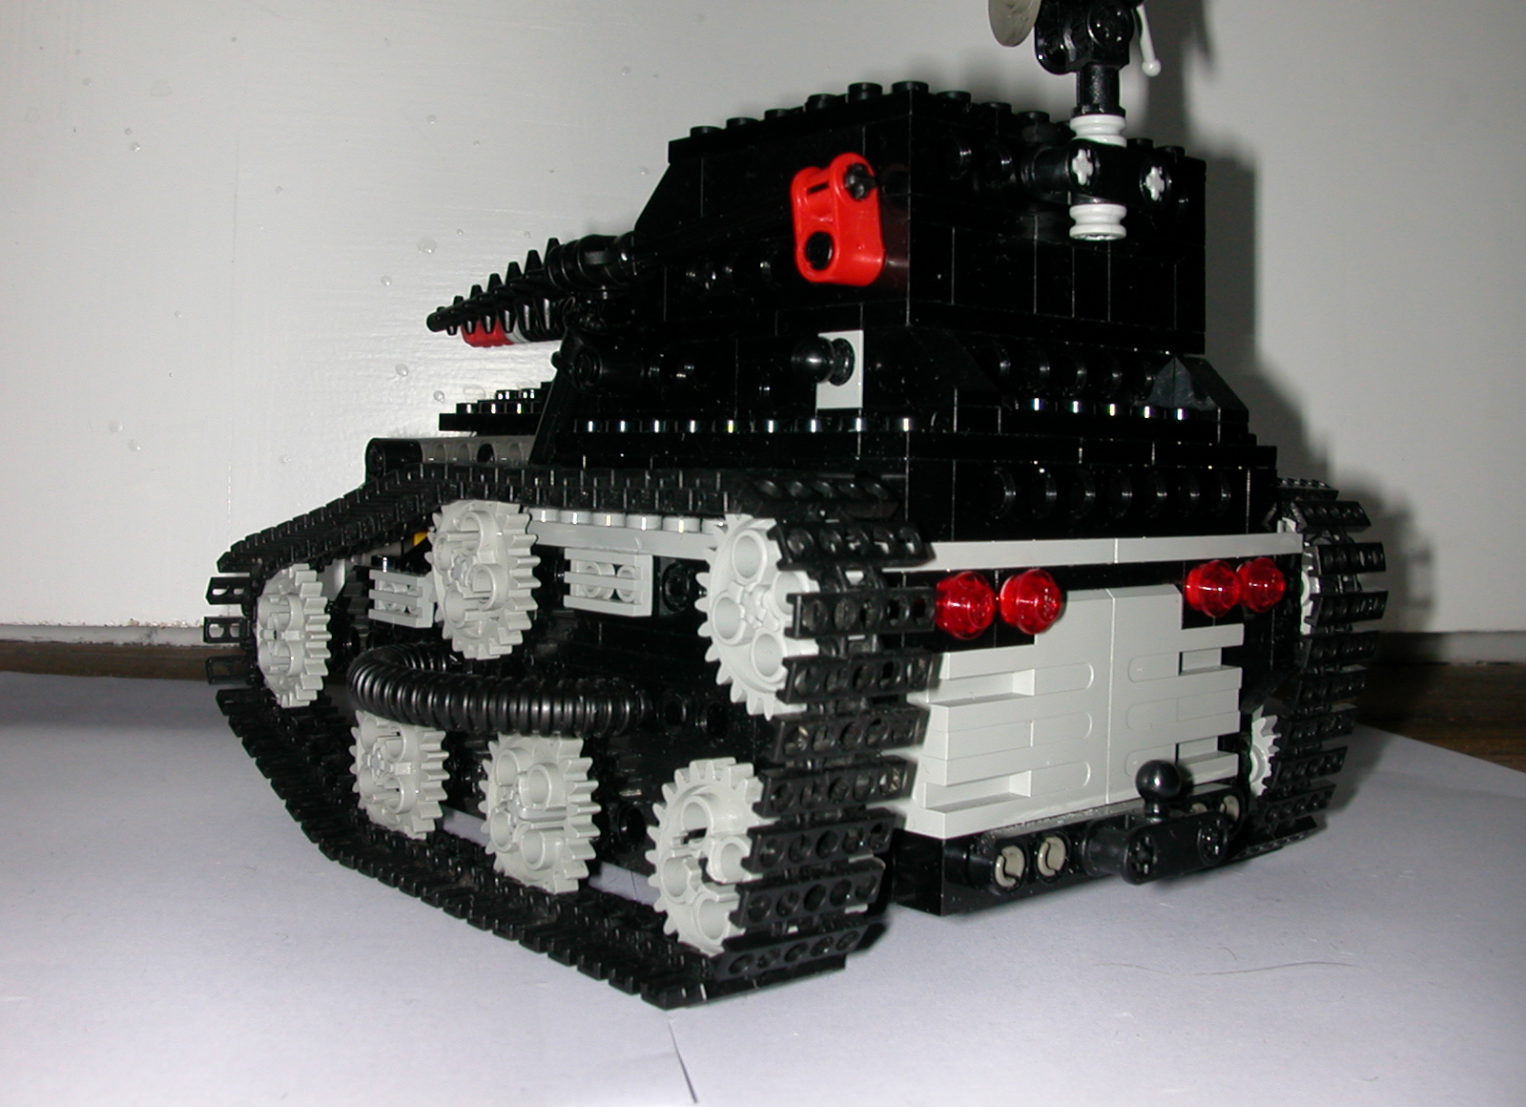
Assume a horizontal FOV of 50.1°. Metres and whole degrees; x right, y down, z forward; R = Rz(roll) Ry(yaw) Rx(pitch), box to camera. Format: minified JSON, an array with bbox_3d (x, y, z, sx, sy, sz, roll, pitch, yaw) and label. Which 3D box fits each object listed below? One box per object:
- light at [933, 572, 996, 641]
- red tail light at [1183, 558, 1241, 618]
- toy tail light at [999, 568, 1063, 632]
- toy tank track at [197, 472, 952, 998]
[{"bbox_3d":[0.024,0.006,0.187,0.008,0.008,0.005,-2,4,-43],"label":"light"},{"bbox_3d":[0.062,0.005,0.222,0.008,0.008,0.005,-2,4,-43],"label":"red tail light"},{"bbox_3d":[0.032,0.006,0.195,0.008,0.008,0.005,-2,4,-43],"label":"toy tail light"},{"bbox_3d":[-0.036,0.018,0.222,0.021,0.059,0.140,-2,4,-43],"label":"toy tank track"}]

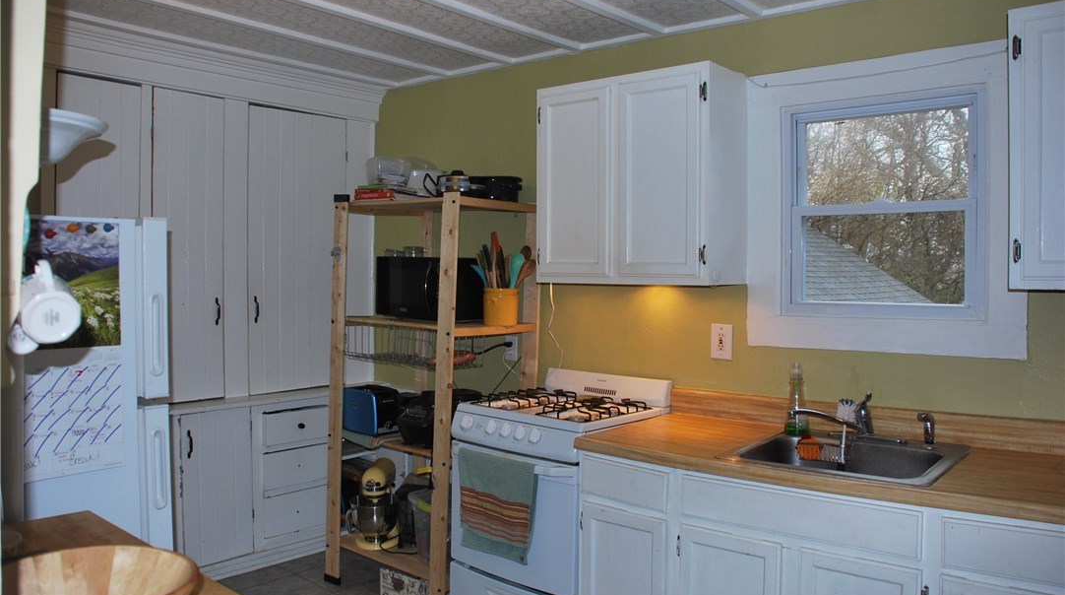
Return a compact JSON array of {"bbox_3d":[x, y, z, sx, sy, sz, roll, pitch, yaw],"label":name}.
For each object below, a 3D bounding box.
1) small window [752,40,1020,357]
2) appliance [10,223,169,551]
[{"bbox_3d":[1.141,-0.304,2.669,0.870,0.973,0.080,1,2,36],"label":"small window"},{"bbox_3d":[-1.475,0.569,2.095,0.710,1.549,0.740,1,2,41],"label":"appliance"}]

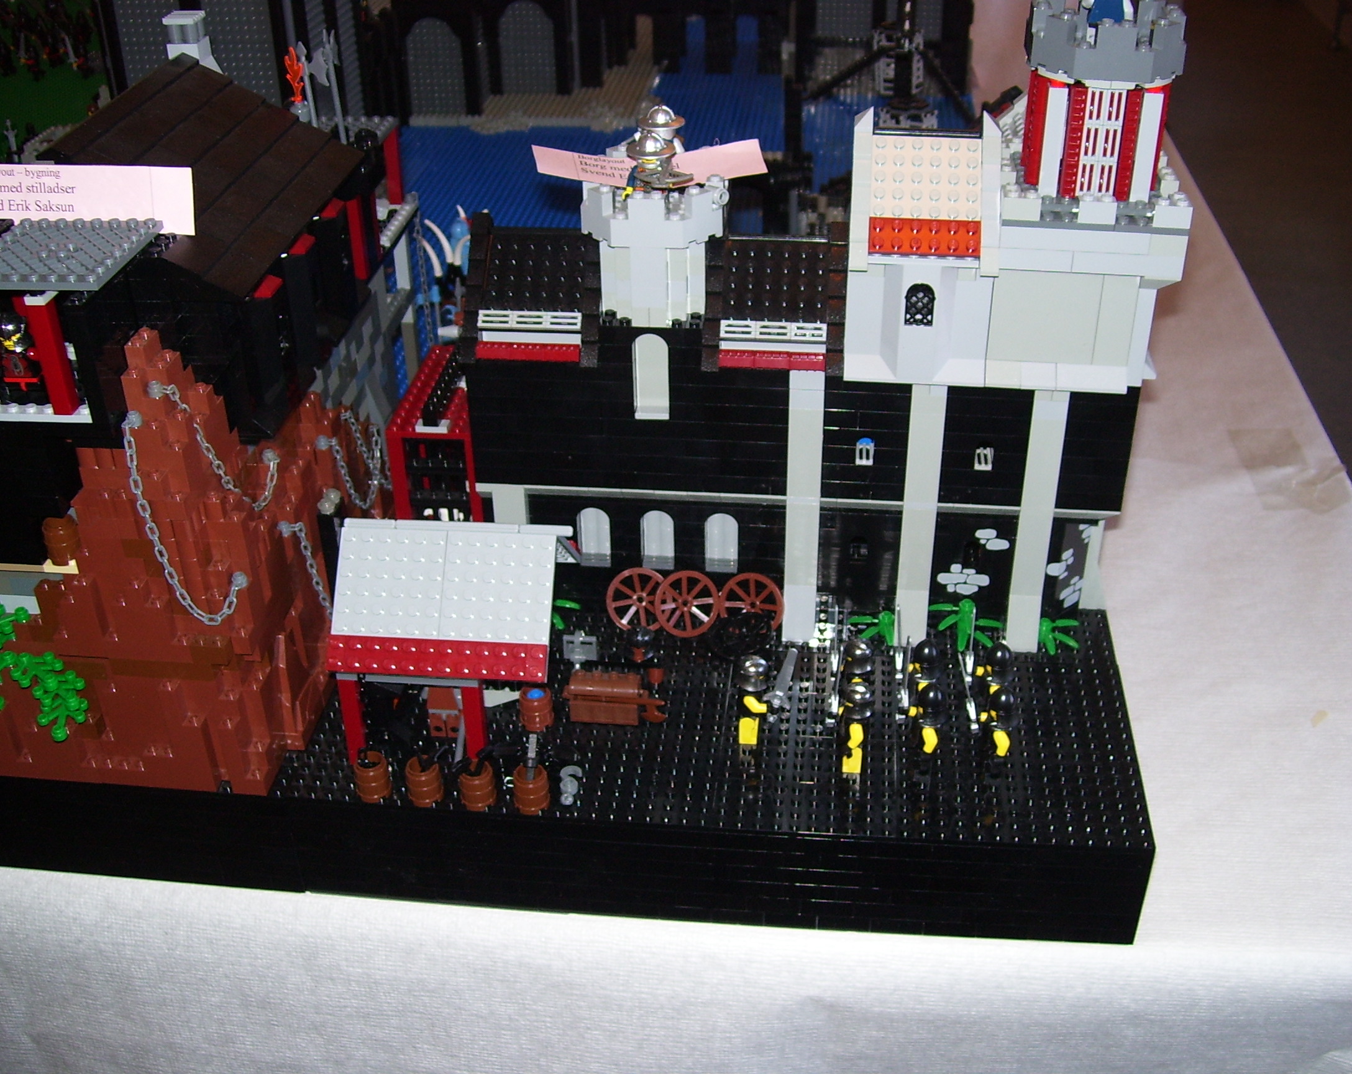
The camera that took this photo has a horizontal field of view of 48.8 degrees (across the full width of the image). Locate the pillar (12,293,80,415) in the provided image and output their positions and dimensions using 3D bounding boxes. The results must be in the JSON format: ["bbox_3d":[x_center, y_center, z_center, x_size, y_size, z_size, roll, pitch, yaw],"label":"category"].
[{"bbox_3d":[-0.236,-0.069,0.566,0.008,0.048,0.008,2,33,6],"label":"pillar"}]

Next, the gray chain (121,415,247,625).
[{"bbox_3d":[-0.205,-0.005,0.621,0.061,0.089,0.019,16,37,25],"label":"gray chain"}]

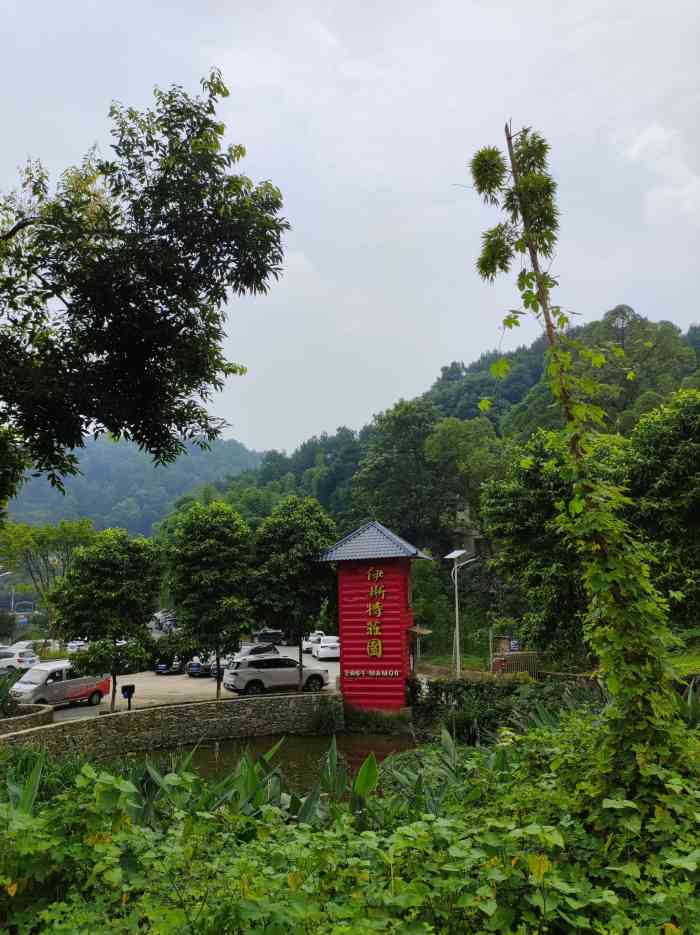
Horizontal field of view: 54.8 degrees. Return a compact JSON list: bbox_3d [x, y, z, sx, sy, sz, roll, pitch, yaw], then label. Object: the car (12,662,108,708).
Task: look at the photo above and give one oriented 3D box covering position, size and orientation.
[{"bbox_3d":[-12.918,9.771,30.156,1.680,1.850,4.300,-7,-13,31],"label":"car"}]

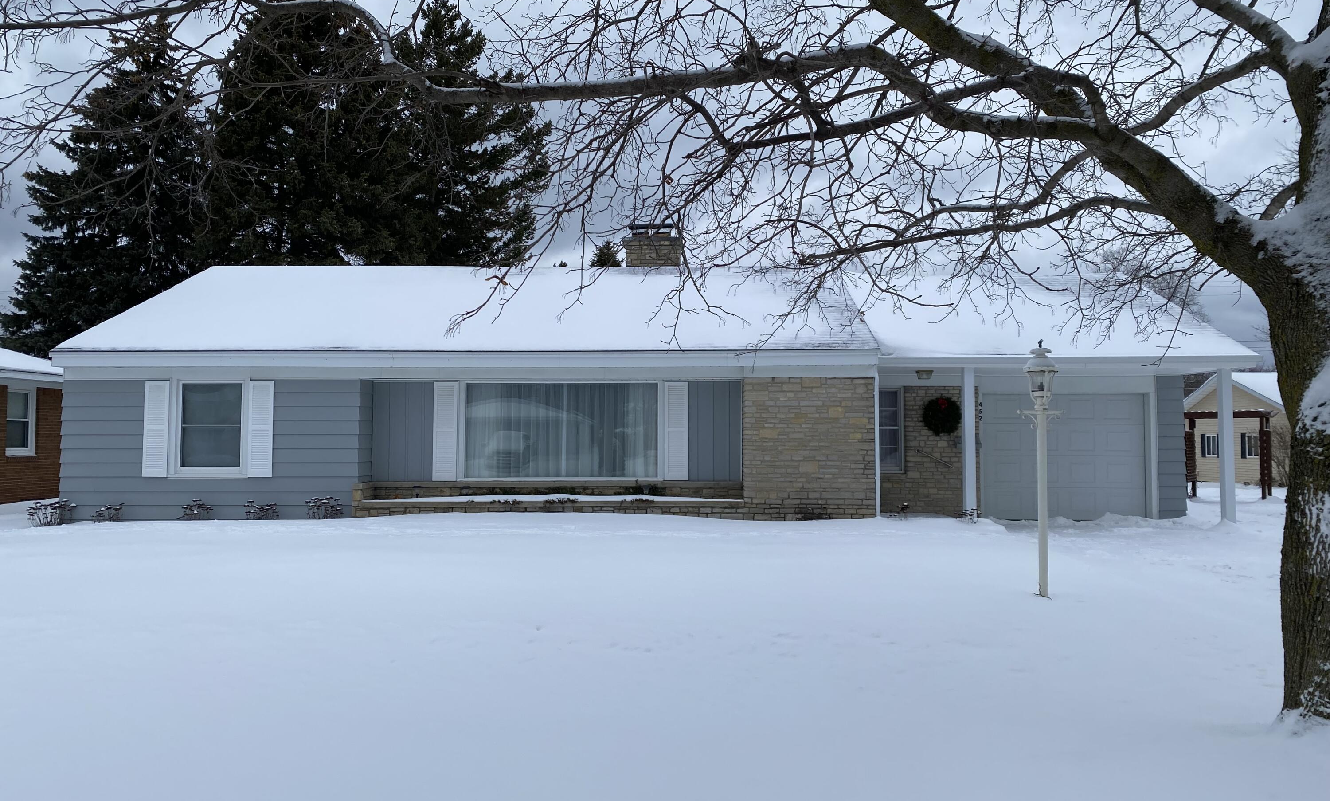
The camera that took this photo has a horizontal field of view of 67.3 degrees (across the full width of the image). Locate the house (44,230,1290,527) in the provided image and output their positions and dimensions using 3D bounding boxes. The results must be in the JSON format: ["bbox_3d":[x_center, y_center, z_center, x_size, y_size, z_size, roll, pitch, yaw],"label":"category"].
[{"bbox_3d":[-0.018,-0.439,19.046,17.530,5.030,9.620,0,-3,1],"label":"house"}]

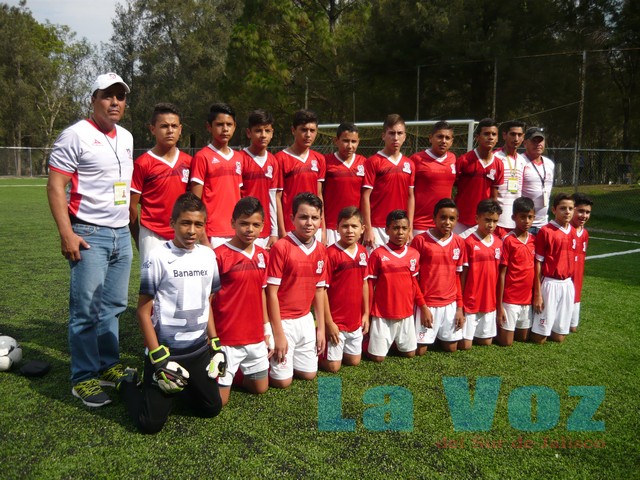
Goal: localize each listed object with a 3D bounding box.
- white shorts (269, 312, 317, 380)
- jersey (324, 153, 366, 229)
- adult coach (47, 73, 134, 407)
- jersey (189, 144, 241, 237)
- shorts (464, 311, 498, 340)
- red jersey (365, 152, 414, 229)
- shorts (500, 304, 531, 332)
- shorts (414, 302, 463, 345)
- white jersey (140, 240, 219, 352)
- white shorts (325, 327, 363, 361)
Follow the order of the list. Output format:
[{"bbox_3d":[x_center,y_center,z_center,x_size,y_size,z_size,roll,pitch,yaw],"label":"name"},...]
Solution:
[{"bbox_3d":[-0.155,0.616,3.560,0.330,0.410,0.270,-5,9,-30],"label":"white shorts"},{"bbox_3d":[0.183,-0.347,4.370,0.420,0.560,0.250,-3,8,-22],"label":"jersey"},{"bbox_3d":[-1.239,0.008,3.309,0.360,1.710,0.520,7,10,43],"label":"adult coach"},{"bbox_3d":[-0.657,-0.314,3.872,0.390,0.590,0.230,-5,9,-35],"label":"jersey"},{"bbox_3d":[1.105,0.534,4.200,0.290,0.320,0.250,-3,8,-22],"label":"shorts"},{"bbox_3d":[0.507,-0.367,4.480,0.420,0.570,0.250,-3,9,-24],"label":"red jersey"},{"bbox_3d":[1.382,0.493,4.270,0.280,0.310,0.240,-3,8,-22],"label":"shorts"},{"bbox_3d":[0.803,0.546,4.137,0.320,0.290,0.250,-2,8,-18],"label":"shorts"},{"bbox_3d":[-0.694,0.282,3.057,0.430,0.565,0.260,-5,10,-31],"label":"white jersey"},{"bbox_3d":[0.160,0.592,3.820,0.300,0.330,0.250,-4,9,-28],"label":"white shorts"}]

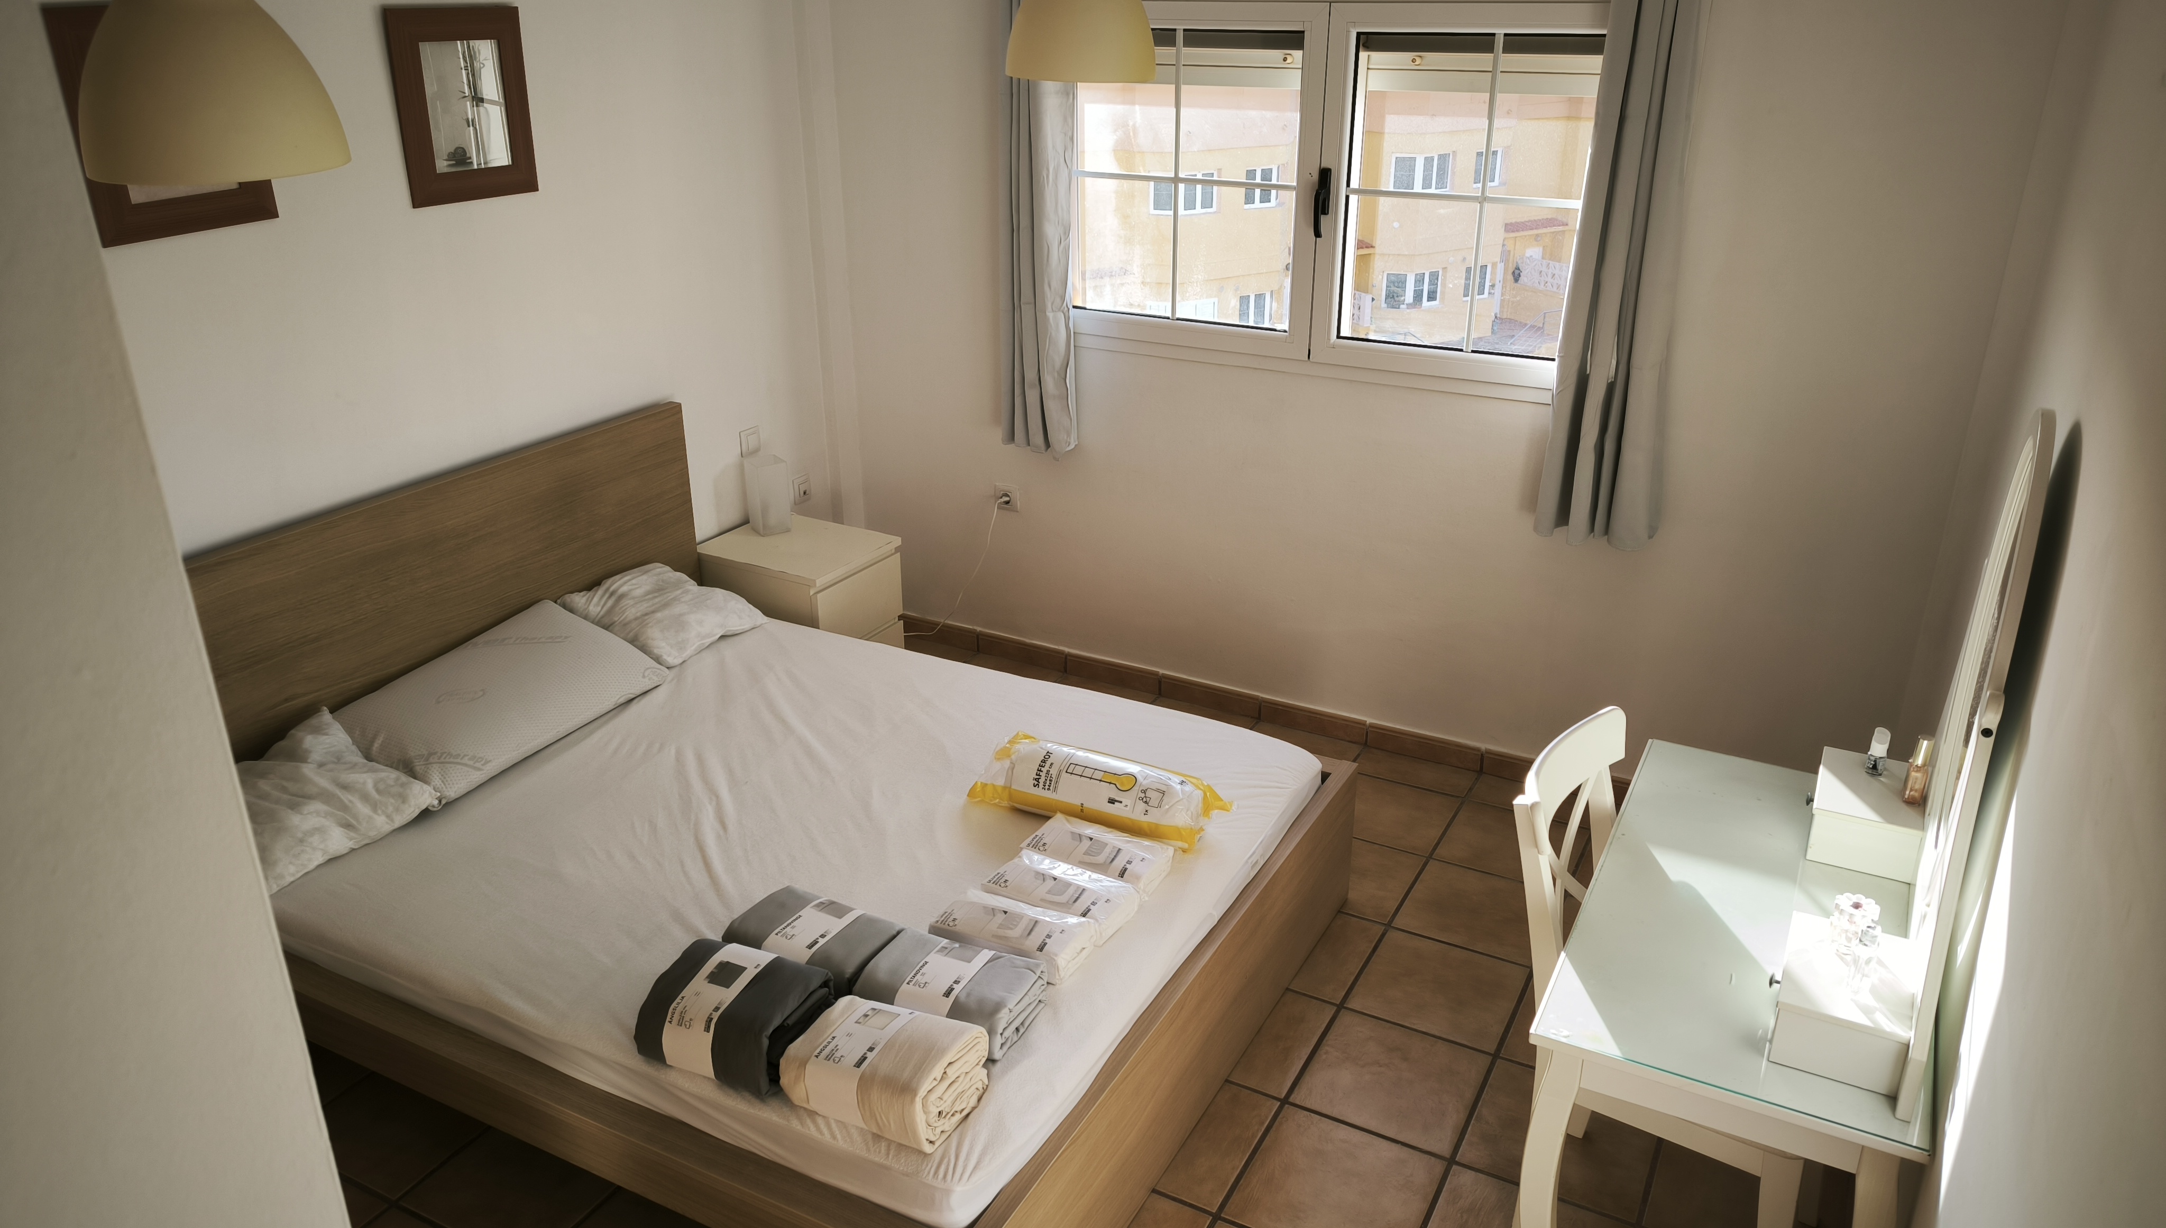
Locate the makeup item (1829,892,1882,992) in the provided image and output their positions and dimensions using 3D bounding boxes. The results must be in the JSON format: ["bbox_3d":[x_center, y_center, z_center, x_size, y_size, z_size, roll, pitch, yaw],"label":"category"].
[{"bbox_3d":[1.036,0.448,2.024,0.058,0.132,0.058,12,26,26],"label":"makeup item"}]

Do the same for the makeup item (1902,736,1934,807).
[{"bbox_3d":[1.385,0.259,2.486,0.028,0.113,0.028,12,26,26],"label":"makeup item"}]

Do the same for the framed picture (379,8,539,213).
[{"bbox_3d":[-1.424,-1.173,3.471,0.025,0.420,0.372,12,26,26],"label":"framed picture"}]

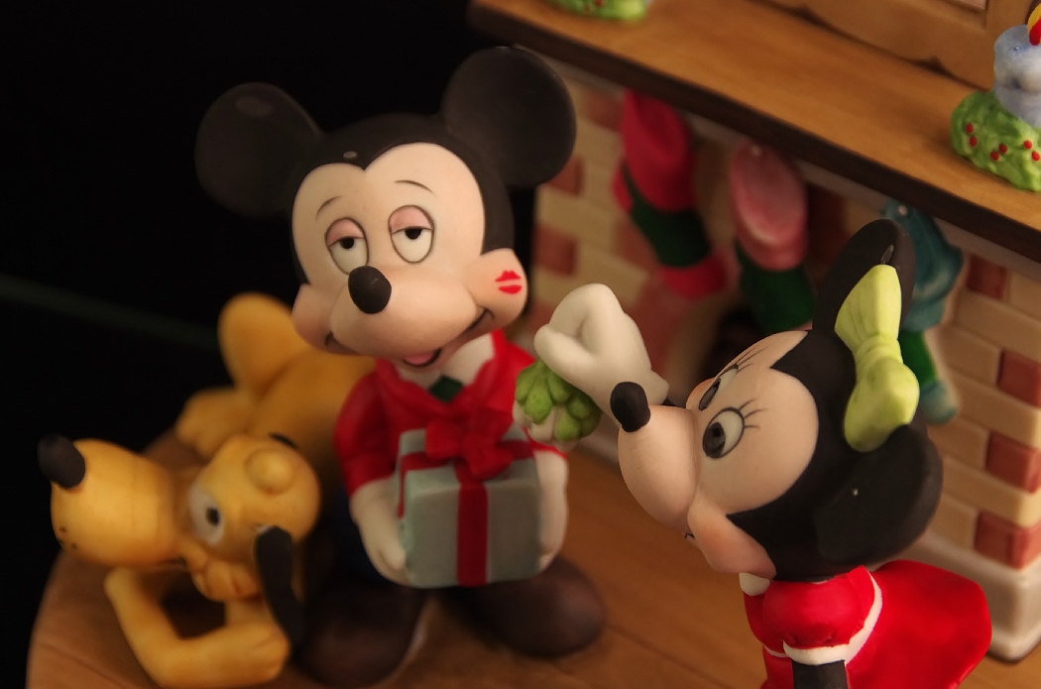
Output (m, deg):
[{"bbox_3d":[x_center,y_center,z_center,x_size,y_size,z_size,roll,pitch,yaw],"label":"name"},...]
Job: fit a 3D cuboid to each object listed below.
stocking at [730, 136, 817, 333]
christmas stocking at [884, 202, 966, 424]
[{"bbox_3d":[0.042,-0.016,0.552,0.016,0.037,0.008,25,39,31],"label":"stocking"},{"bbox_3d":[0.064,-0.005,0.545,0.018,0.035,0.010,25,38,32],"label":"christmas stocking"}]

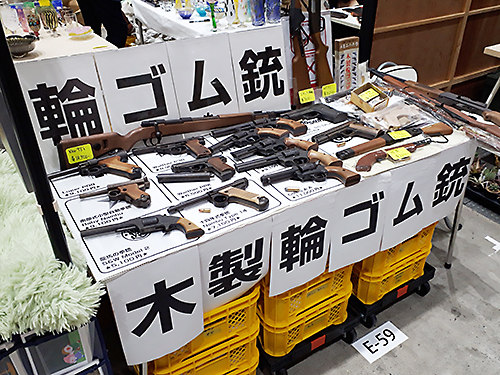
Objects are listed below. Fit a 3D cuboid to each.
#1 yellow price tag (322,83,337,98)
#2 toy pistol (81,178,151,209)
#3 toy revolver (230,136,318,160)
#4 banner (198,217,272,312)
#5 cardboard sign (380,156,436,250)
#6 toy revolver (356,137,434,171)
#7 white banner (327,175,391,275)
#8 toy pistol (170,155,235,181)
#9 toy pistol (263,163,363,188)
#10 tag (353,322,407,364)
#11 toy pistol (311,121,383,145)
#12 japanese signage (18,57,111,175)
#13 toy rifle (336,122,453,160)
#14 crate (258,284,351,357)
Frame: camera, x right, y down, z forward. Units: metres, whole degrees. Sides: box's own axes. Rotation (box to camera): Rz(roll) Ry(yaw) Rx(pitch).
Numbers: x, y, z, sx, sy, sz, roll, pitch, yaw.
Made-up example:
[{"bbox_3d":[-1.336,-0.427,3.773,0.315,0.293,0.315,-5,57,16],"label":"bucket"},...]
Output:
[{"bbox_3d":[0.354,-0.430,1.732,0.082,0.051,0.003,-19,23,-28],"label":"yellow price tag"},{"bbox_3d":[-0.348,0.029,1.037,0.187,0.032,0.121,-14,32,-21],"label":"toy pistol"},{"bbox_3d":[0.082,-0.120,1.283,0.264,0.036,0.138,-21,35,-29],"label":"toy revolver"},{"bbox_3d":[-0.035,0.219,1.023,0.210,0.272,0.030,-19,40,-26],"label":"banner"},{"bbox_3d":[0.514,0.056,1.288,0.210,0.297,0.008,-18,34,-27],"label":"cardboard sign"},{"bbox_3d":[0.464,-0.106,1.241,0.293,0.030,0.085,-14,32,-19],"label":"toy revolver"},{"bbox_3d":[0.334,0.112,1.201,0.210,0.290,0.015,-19,36,-26],"label":"white banner"},{"bbox_3d":[-0.136,-0.047,1.163,0.174,0.030,0.118,-11,32,-17],"label":"toy pistol"},{"bbox_3d":[0.176,-0.025,1.111,0.237,0.038,0.152,-19,33,-29],"label":"toy pistol"},{"bbox_3d":[0.495,0.585,1.480,0.205,0.003,0.099,-18,34,-27],"label":"tag"},{"bbox_3d":[0.353,-0.180,1.373,0.240,0.032,0.152,-26,38,-34],"label":"toy pistol"},{"bbox_3d":[-0.570,-0.226,1.224,0.246,0.350,0.006,-20,23,-30],"label":"japanese signage"},{"bbox_3d":[0.499,-0.152,1.308,0.475,0.040,0.086,-18,34,-25],"label":"toy rifle"},{"bbox_3d":[0.143,0.376,1.303,0.356,0.140,0.255,-19,33,-28],"label":"crate"}]

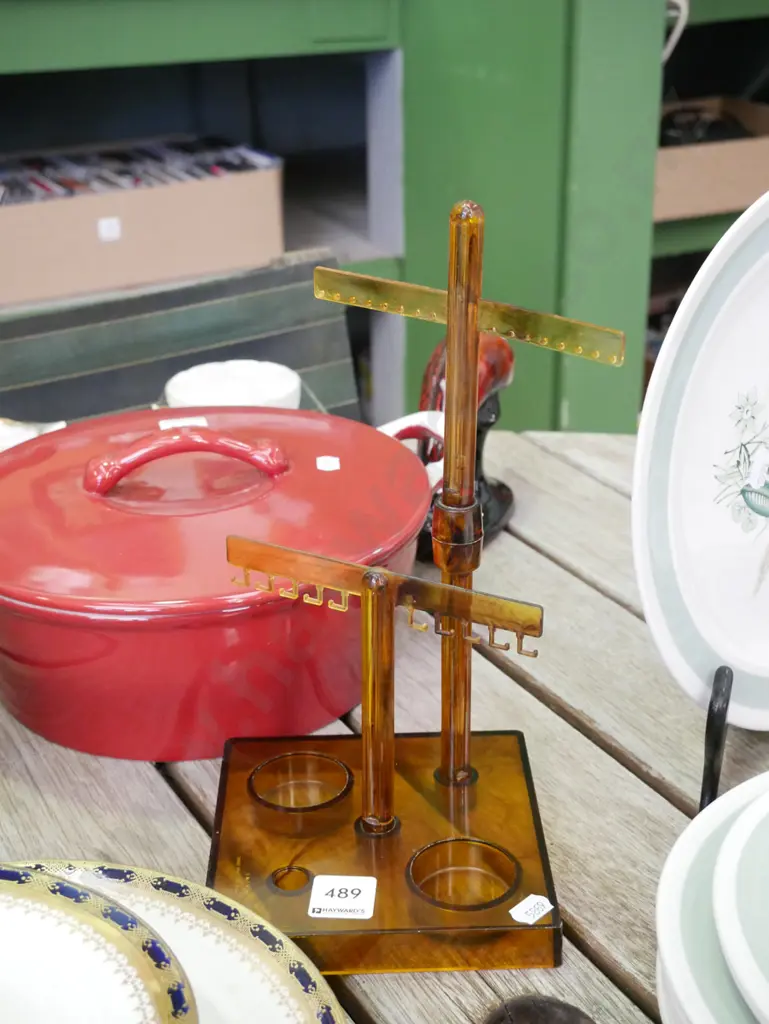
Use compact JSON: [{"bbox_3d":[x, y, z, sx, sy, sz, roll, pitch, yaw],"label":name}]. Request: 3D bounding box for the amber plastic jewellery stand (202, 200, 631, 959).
[{"bbox_3d":[0.005,0.023,0.582,0.170,0.297,0.164,-1,24,-1],"label":"amber plastic jewellery stand"}]

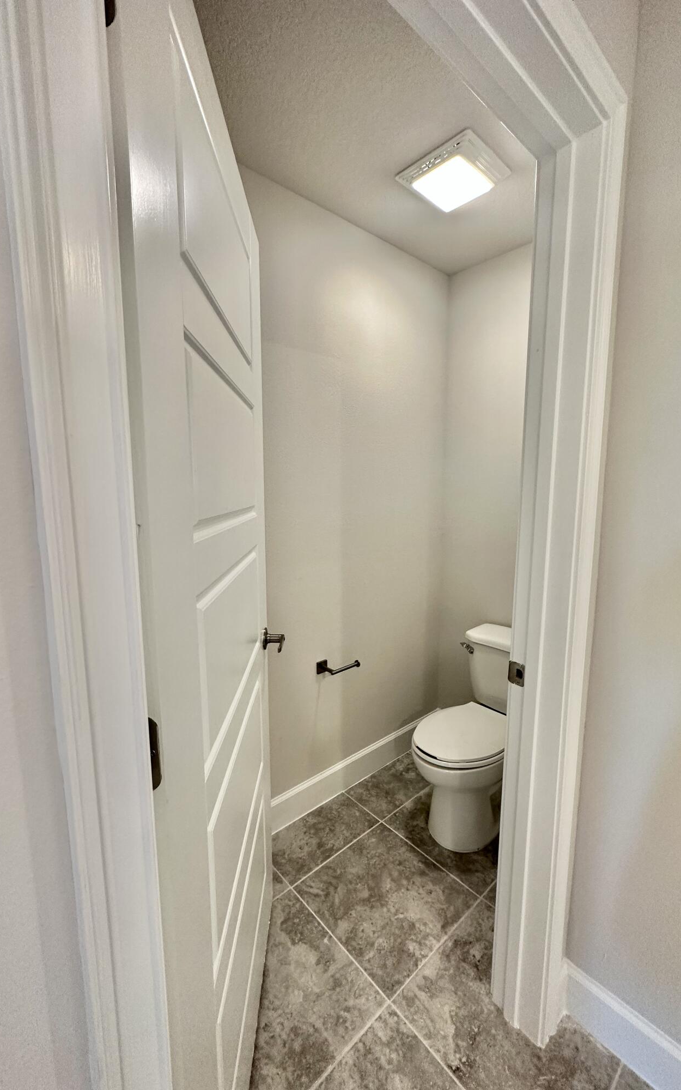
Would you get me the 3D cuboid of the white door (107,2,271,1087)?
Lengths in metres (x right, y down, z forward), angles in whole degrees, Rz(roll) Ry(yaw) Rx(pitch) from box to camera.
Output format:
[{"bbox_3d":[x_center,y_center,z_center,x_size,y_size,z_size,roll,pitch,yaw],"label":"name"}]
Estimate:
[{"bbox_3d":[-0.229,0.239,0.916,0.040,2.032,0.848,0,8,-2],"label":"white door"}]

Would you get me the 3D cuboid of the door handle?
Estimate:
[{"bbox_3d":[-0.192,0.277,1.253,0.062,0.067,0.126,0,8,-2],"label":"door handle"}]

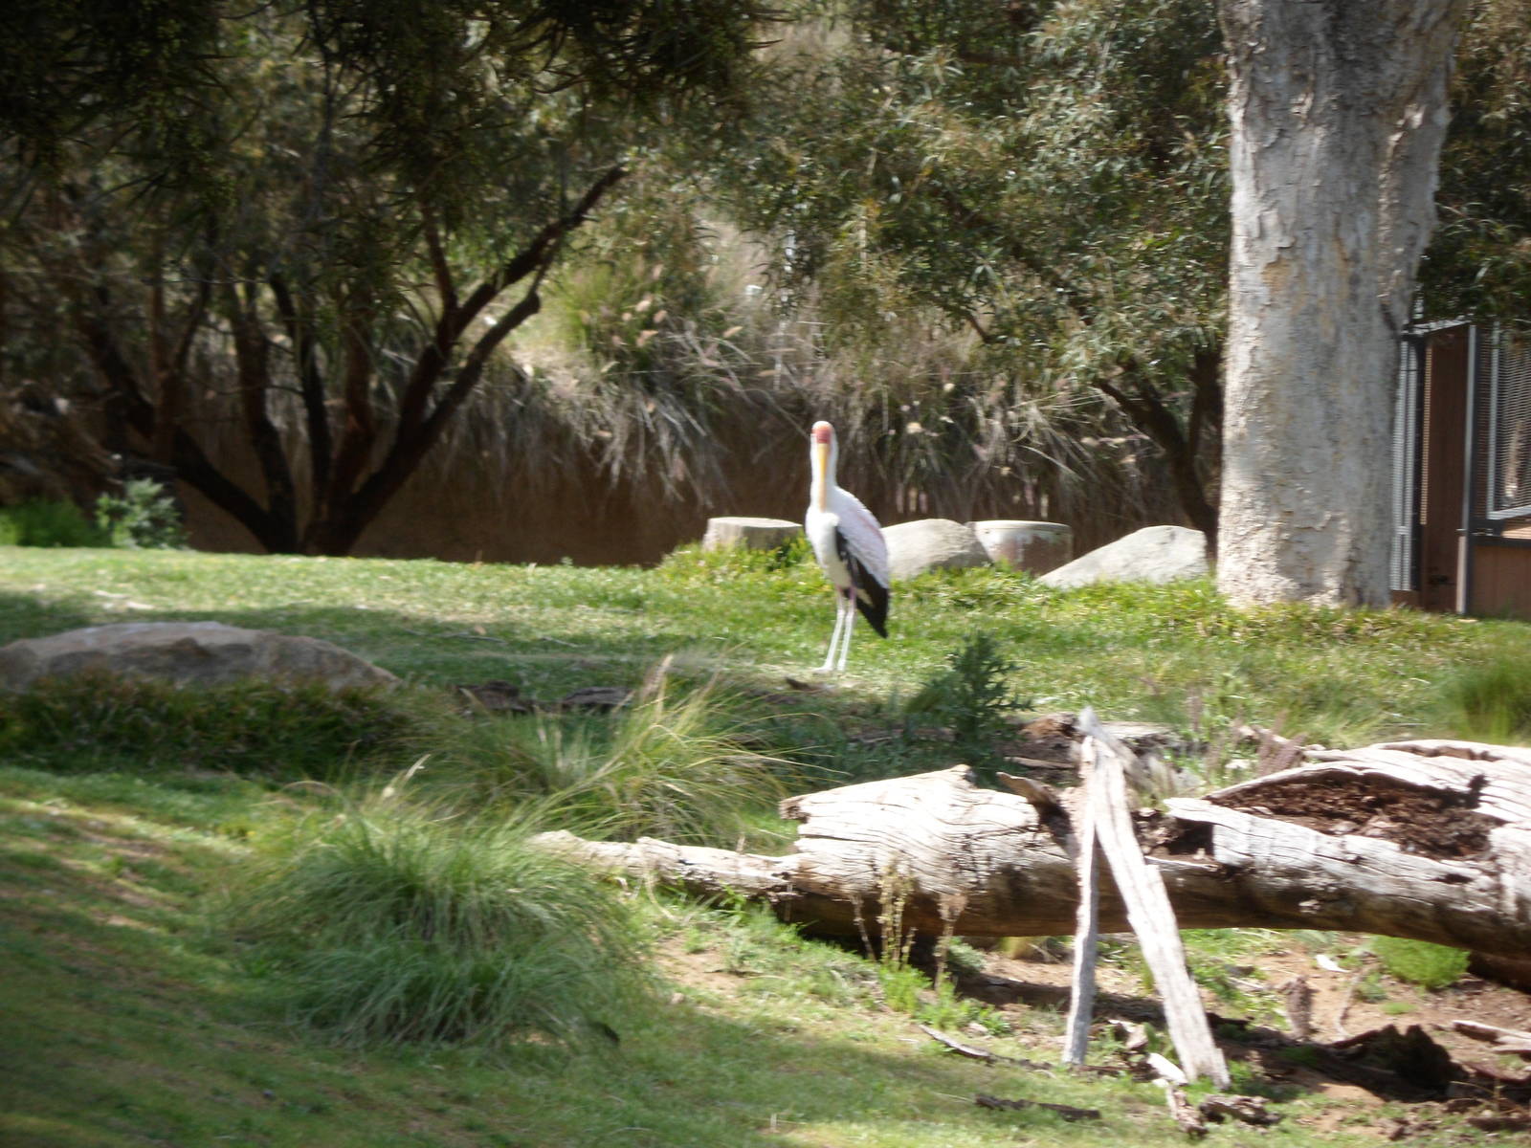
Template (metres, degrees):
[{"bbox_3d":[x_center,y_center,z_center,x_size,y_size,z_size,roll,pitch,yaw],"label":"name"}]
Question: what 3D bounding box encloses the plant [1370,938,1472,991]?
[{"bbox_3d":[2.042,1.197,37.300,0.330,0.220,0.300,2,3,0],"label":"plant"}]

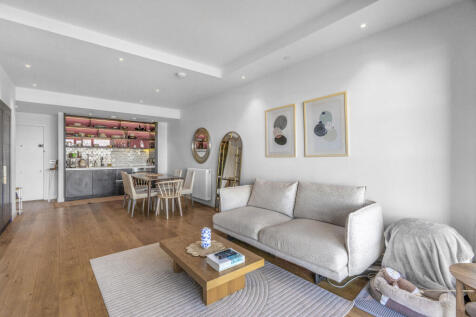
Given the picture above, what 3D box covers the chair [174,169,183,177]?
[{"bbox_3d":[-1.828,0.715,5.624,0.550,0.890,0.460,-1,1,-39],"label":"chair"}]

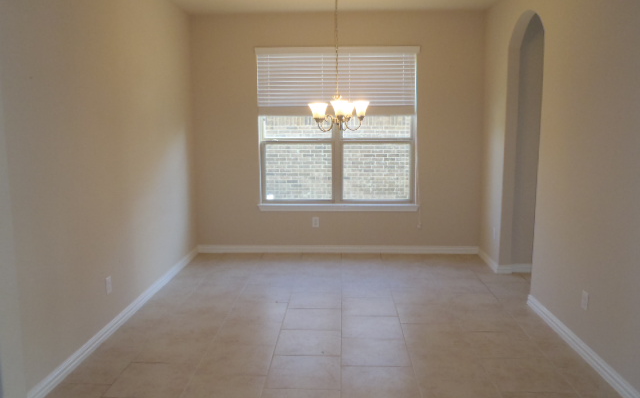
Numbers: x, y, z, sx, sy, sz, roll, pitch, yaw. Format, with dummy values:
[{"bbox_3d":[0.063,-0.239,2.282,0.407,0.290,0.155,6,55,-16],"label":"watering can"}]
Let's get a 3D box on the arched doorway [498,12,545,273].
[{"bbox_3d":[1.859,-0.385,4.620,0.161,2.462,0.881,0,9,2],"label":"arched doorway"}]

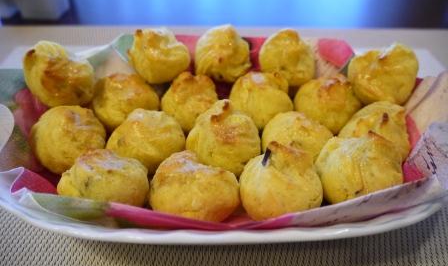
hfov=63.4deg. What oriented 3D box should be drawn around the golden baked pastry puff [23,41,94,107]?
[{"bbox_3d":[-0.124,-0.044,0.271,0.048,0.045,0.047,0,40,0],"label":"golden baked pastry puff"}]

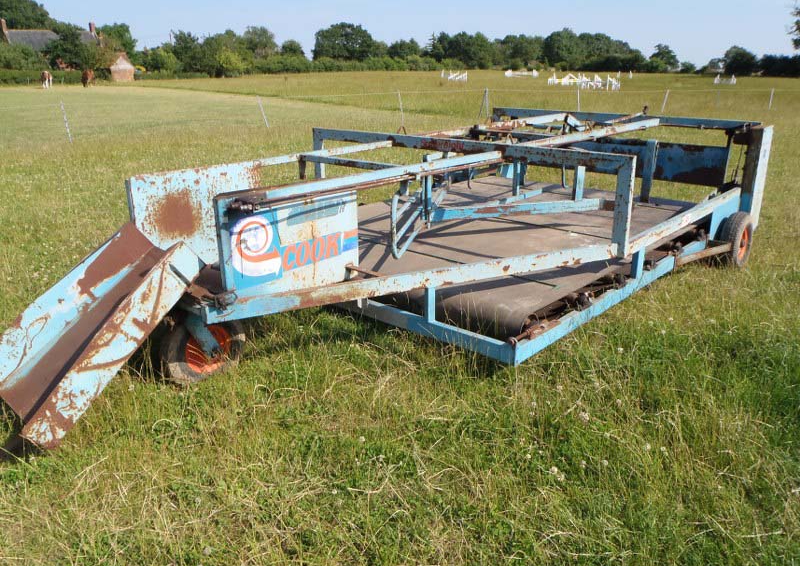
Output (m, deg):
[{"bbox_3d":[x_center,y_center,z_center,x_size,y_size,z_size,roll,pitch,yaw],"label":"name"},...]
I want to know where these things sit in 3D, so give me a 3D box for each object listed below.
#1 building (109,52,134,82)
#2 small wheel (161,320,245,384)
[{"bbox_3d":[-32.400,-25.255,75.554,2.500,3.300,3.200,-12,22,-28],"label":"building"},{"bbox_3d":[-0.985,0.321,3.270,0.410,0.410,0.110,-19,25,-40],"label":"small wheel"}]

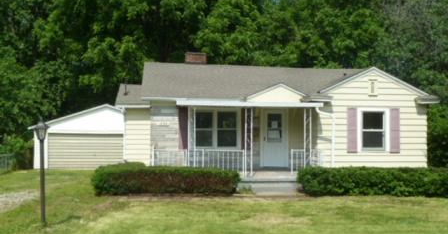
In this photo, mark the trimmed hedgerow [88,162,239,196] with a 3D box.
[{"bbox_3d":[-1.761,1.925,16.041,4.420,0.900,0.950,1,-2,-9],"label":"trimmed hedgerow"}]

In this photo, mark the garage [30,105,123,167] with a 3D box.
[{"bbox_3d":[-7.443,1.203,32.209,7.400,3.680,6.800,1,-2,-9],"label":"garage"}]

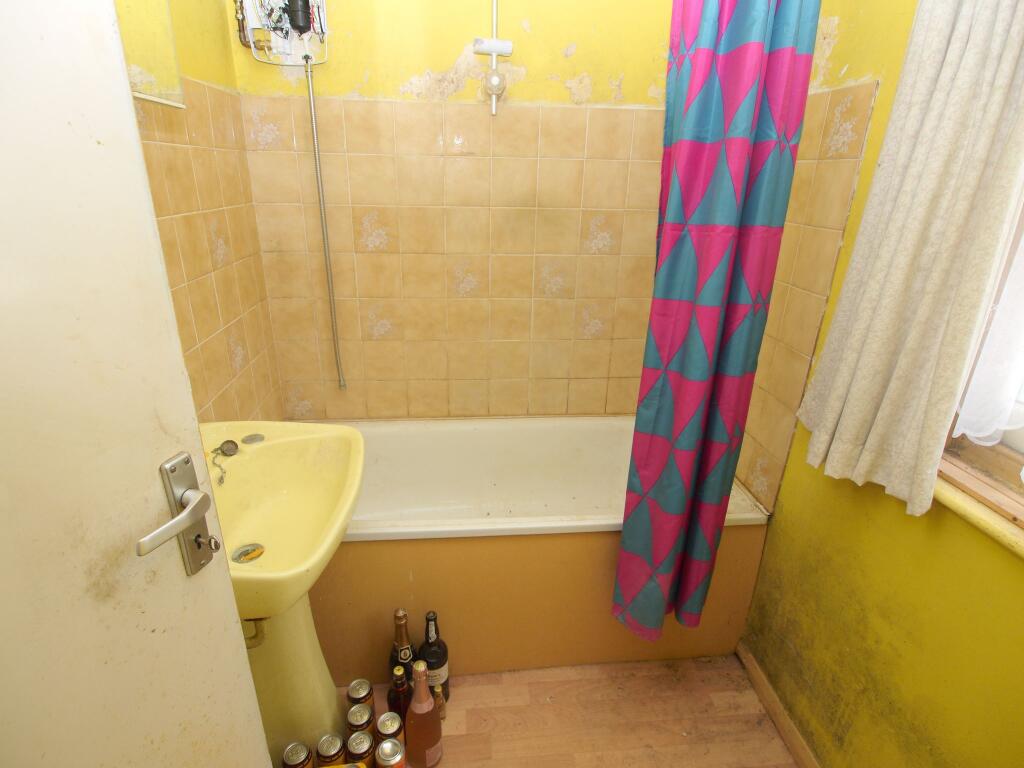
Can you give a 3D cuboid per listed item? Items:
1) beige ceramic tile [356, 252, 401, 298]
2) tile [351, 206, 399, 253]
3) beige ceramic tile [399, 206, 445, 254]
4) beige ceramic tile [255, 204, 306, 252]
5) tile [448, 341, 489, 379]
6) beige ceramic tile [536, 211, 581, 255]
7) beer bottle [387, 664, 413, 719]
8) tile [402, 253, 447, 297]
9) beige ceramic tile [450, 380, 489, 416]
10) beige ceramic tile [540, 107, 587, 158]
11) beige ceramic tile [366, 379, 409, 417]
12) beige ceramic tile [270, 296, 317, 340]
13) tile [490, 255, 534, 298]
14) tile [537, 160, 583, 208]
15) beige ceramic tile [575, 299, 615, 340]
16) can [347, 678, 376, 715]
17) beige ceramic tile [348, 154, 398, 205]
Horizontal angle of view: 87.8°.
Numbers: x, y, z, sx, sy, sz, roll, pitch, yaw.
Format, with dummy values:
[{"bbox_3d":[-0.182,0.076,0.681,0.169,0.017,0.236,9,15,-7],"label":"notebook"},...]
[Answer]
[{"bbox_3d":[-0.455,-0.370,1.832,0.151,0.151,0.010,-1,22,-5],"label":"beige ceramic tile"},{"bbox_3d":[-0.449,-0.510,1.762,0.150,0.150,0.010,-1,21,-5],"label":"tile"},{"bbox_3d":[-0.297,-0.513,1.776,0.150,0.150,0.010,-1,22,-5],"label":"beige ceramic tile"},{"bbox_3d":[-0.752,-0.508,1.737,0.150,0.150,0.010,-1,21,-5],"label":"beige ceramic tile"},{"bbox_3d":[-0.157,-0.089,1.956,0.150,0.150,0.010,-1,21,-5],"label":"tile"},{"bbox_3d":[0.158,-0.518,1.824,0.151,0.151,0.009,-1,21,-5],"label":"beige ceramic tile"},{"bbox_3d":[-0.287,0.839,1.392,0.068,0.245,0.068,-1,22,-5],"label":"beer bottle"},{"bbox_3d":[-0.301,-0.370,1.832,0.150,0.150,0.010,-1,21,-5],"label":"tile"},{"bbox_3d":[-0.160,0.051,2.013,0.150,0.150,0.010,-1,22,-5],"label":"beige ceramic tile"},{"bbox_3d":[0.165,-0.807,1.720,0.151,0.151,0.010,-1,22,-5],"label":"beige ceramic tile"},{"bbox_3d":[-0.464,0.057,1.988,0.151,0.151,0.009,-1,21,-5],"label":"beige ceramic tile"},{"bbox_3d":[-0.763,-0.223,1.860,0.151,0.151,0.010,-1,22,-5],"label":"beige ceramic tile"},{"bbox_3d":[0.002,-0.373,1.859,0.150,0.150,0.010,-1,21,-5],"label":"tile"},{"bbox_3d":[0.161,-0.659,1.762,0.150,0.150,0.010,-1,22,-5],"label":"tile"},{"bbox_3d":[0.303,-0.236,1.962,0.151,0.151,0.010,-1,22,-5],"label":"beige ceramic tile"},{"bbox_3d":[-0.396,0.862,1.404,0.066,0.163,0.066,-1,21,-5],"label":"can"},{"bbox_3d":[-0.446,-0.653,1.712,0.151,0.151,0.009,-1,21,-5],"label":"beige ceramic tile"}]

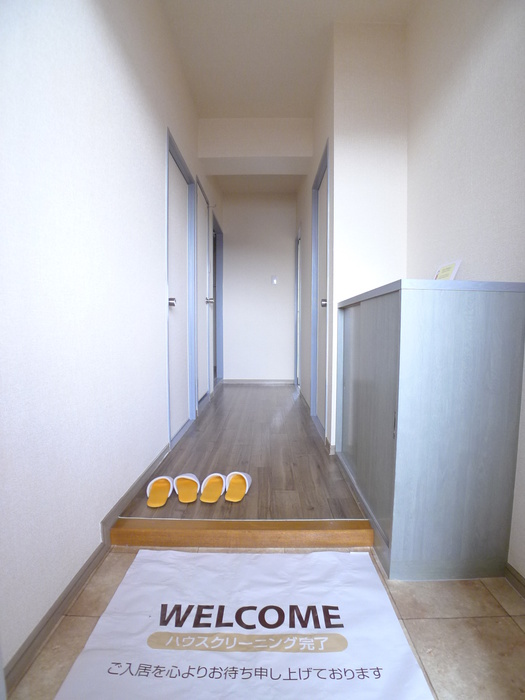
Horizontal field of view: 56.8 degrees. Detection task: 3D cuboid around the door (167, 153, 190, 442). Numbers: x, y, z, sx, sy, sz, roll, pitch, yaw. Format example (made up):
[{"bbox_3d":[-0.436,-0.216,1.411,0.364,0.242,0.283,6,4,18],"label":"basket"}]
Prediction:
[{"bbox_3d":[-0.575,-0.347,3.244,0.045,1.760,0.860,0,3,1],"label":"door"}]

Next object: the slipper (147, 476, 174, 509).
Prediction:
[{"bbox_3d":[-0.413,0.570,2.008,0.100,0.068,0.250,0,3,-2],"label":"slipper"}]

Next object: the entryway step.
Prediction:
[{"bbox_3d":[-0.070,0.647,1.724,0.910,0.060,0.088,0,3,1],"label":"entryway step"}]

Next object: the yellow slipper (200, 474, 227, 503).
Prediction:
[{"bbox_3d":[-0.201,0.568,2.050,0.100,0.068,0.250,0,3,5],"label":"yellow slipper"}]

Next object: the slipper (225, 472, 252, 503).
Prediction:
[{"bbox_3d":[-0.088,0.567,2.054,0.100,0.068,0.250,0,3,10],"label":"slipper"}]

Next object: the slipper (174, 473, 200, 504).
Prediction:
[{"bbox_3d":[-0.310,0.568,2.050,0.100,0.068,0.250,0,3,-6],"label":"slipper"}]

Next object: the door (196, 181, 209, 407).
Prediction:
[{"bbox_3d":[-0.529,-0.461,4.159,0.045,1.760,0.700,0,3,1],"label":"door"}]

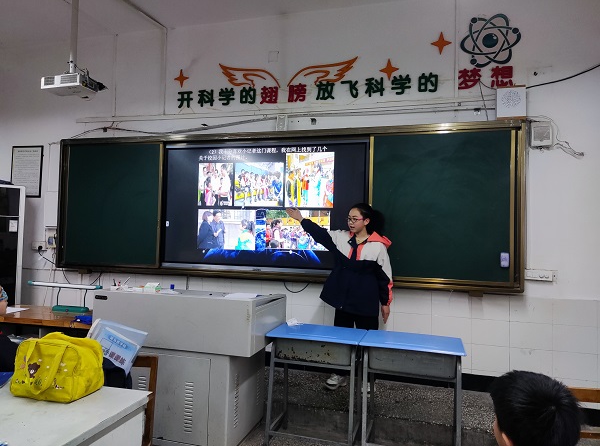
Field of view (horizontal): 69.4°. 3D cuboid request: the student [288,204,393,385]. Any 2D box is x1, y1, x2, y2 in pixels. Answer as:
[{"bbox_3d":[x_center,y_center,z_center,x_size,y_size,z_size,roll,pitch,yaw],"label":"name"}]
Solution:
[{"bbox_3d":[0.290,0.572,3.398,0.820,1.450,0.430,1,-1,15],"label":"student"}]

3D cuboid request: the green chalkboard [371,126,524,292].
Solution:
[{"bbox_3d":[1.149,-0.117,3.503,1.165,1.250,0.070,1,-1,15],"label":"green chalkboard"}]

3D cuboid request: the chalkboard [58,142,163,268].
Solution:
[{"bbox_3d":[-1.901,-0.172,4.346,1.175,1.250,0.070,1,-1,15],"label":"chalkboard"}]

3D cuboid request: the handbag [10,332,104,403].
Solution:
[{"bbox_3d":[-0.936,0.548,1.704,0.270,0.216,0.190,1,-1,15],"label":"handbag"}]

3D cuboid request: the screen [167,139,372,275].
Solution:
[{"bbox_3d":[-0.366,-0.143,3.958,1.970,1.165,0.080,1,-1,15],"label":"screen"}]

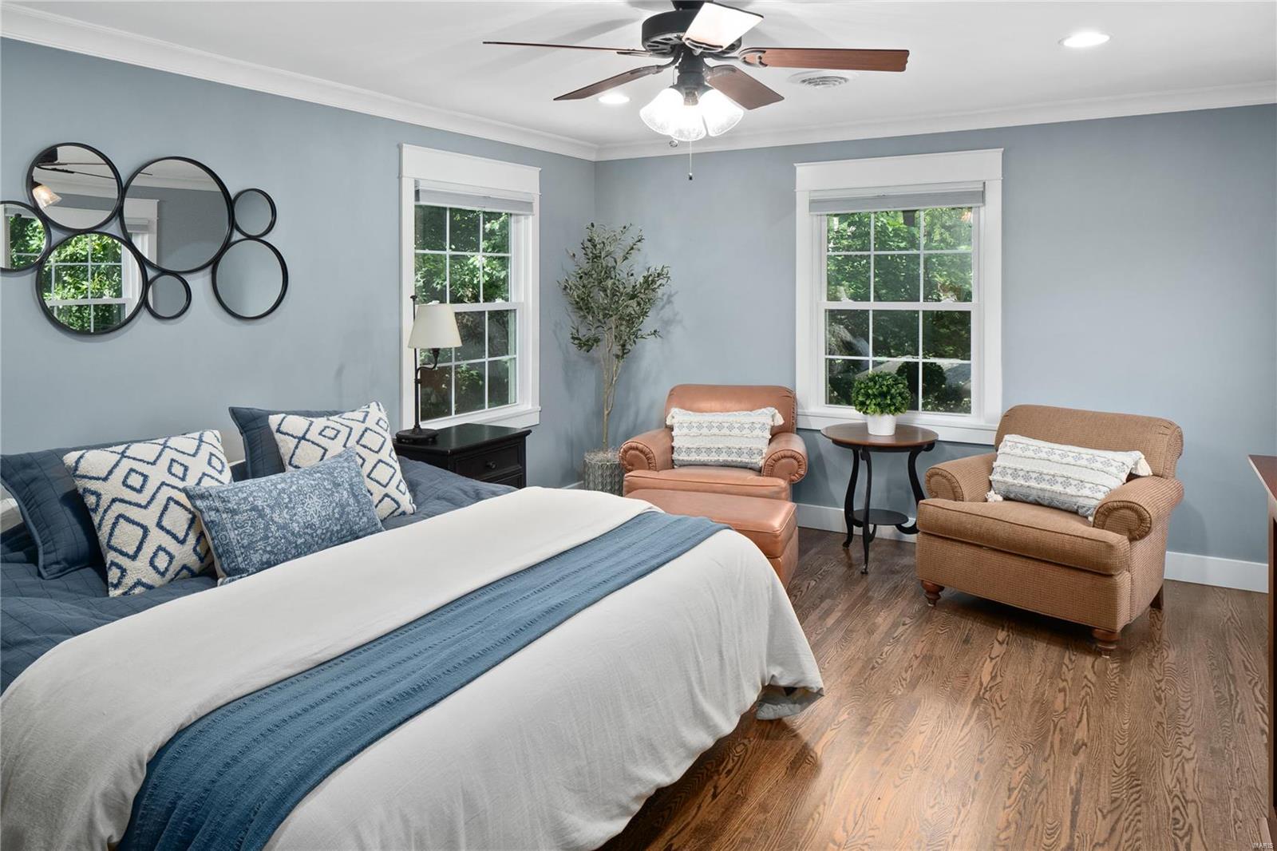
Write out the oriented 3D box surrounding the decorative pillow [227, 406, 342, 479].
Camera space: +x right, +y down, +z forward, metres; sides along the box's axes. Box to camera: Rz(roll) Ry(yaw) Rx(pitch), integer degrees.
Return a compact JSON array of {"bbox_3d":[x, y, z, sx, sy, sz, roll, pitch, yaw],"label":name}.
[{"bbox_3d":[-1.396,0.167,3.653,0.180,0.500,0.630,-22,-8,40],"label":"decorative pillow"}]

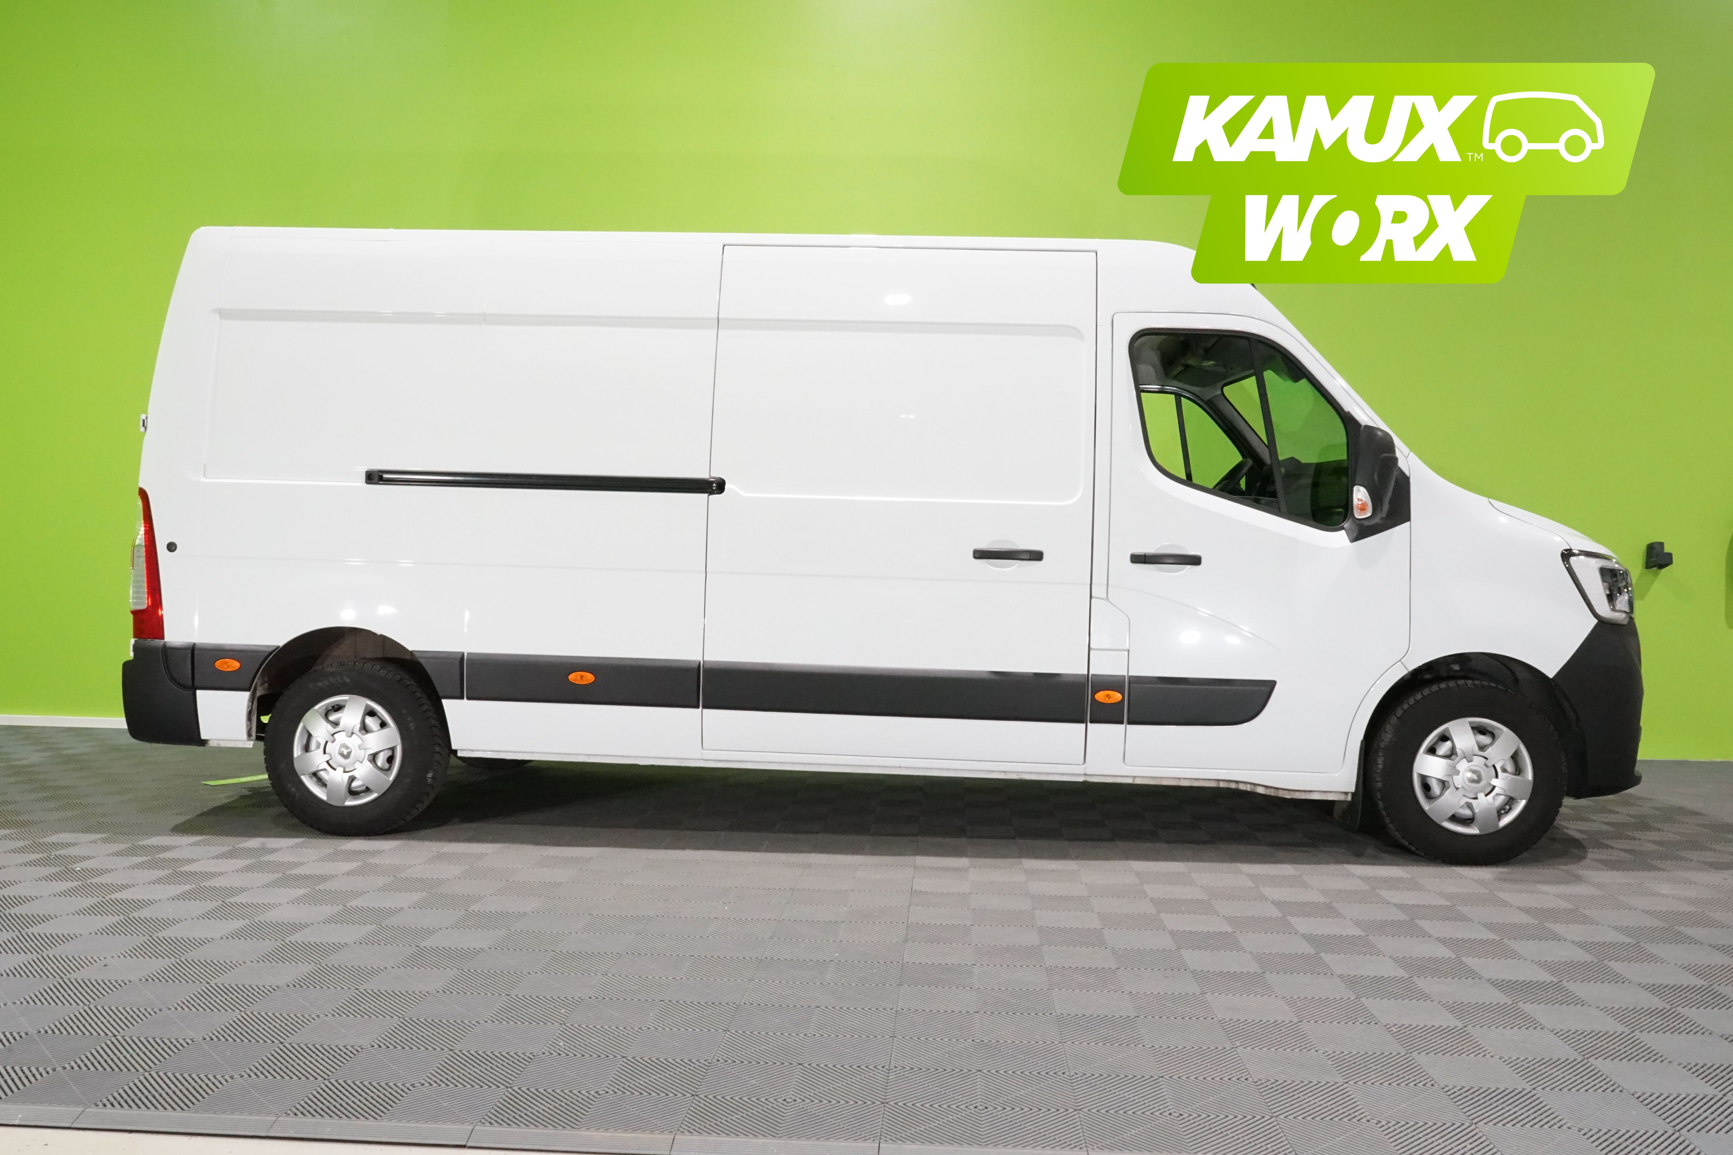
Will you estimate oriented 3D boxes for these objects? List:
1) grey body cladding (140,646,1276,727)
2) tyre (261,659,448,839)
[{"bbox_3d":[-0.676,0.415,5.183,4.420,0.196,0.070,2,1,4],"label":"grey body cladding"},{"bbox_3d":[-2.044,0.680,5.416,0.690,0.690,0.225,1,0,4],"label":"tyre"}]

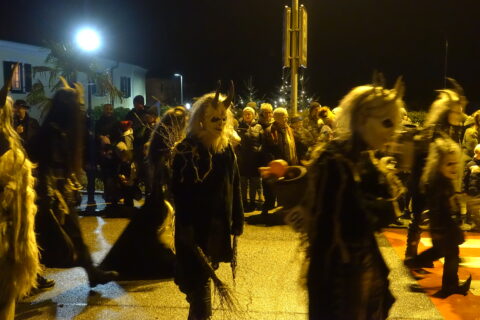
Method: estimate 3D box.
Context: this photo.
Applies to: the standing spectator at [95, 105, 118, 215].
[{"bbox_3d":[-2.145,-0.034,8.997,0.450,1.707,0.340,-1,5,-8],"label":"standing spectator"}]

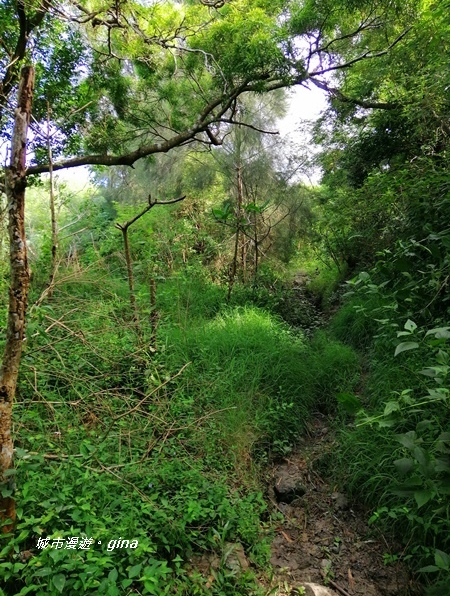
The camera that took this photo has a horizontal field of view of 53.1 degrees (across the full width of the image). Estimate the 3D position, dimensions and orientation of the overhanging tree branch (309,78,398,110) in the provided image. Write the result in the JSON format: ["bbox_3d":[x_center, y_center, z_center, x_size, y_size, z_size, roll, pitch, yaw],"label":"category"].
[{"bbox_3d":[1.226,-1.942,4.300,0.860,0.300,0.280,0,3,0],"label":"overhanging tree branch"}]

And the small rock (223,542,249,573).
[{"bbox_3d":[0.052,1.300,2.250,0.140,0.120,0.130,0,3,0],"label":"small rock"}]

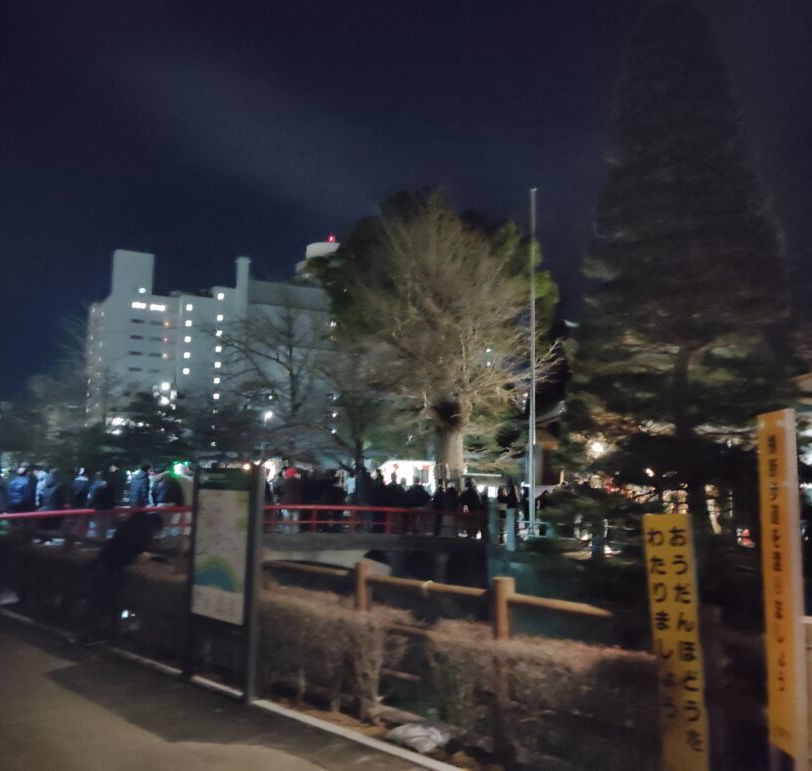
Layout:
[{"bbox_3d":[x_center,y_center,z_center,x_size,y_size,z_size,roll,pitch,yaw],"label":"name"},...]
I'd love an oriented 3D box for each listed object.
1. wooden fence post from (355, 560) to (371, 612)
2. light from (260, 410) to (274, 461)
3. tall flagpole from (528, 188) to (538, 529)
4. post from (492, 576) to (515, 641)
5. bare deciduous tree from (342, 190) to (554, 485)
[{"bbox_3d":[-0.311,1.721,5.694,0.115,0.995,0.115,-5,-9,42],"label":"wooden fence post"},{"bbox_3d":[-6.367,3.454,37.742,0.400,4.556,0.450,-4,-8,37],"label":"light"},{"bbox_3d":[4.177,-0.944,27.160,0.140,11.324,0.140,1,-6,0],"label":"tall flagpole"},{"bbox_3d":[0.572,1.647,4.894,0.115,0.997,0.115,-5,-9,42],"label":"post"},{"bbox_3d":[1.718,-1.226,33.750,8.700,13.275,8.000,1,-6,0],"label":"bare deciduous tree"}]

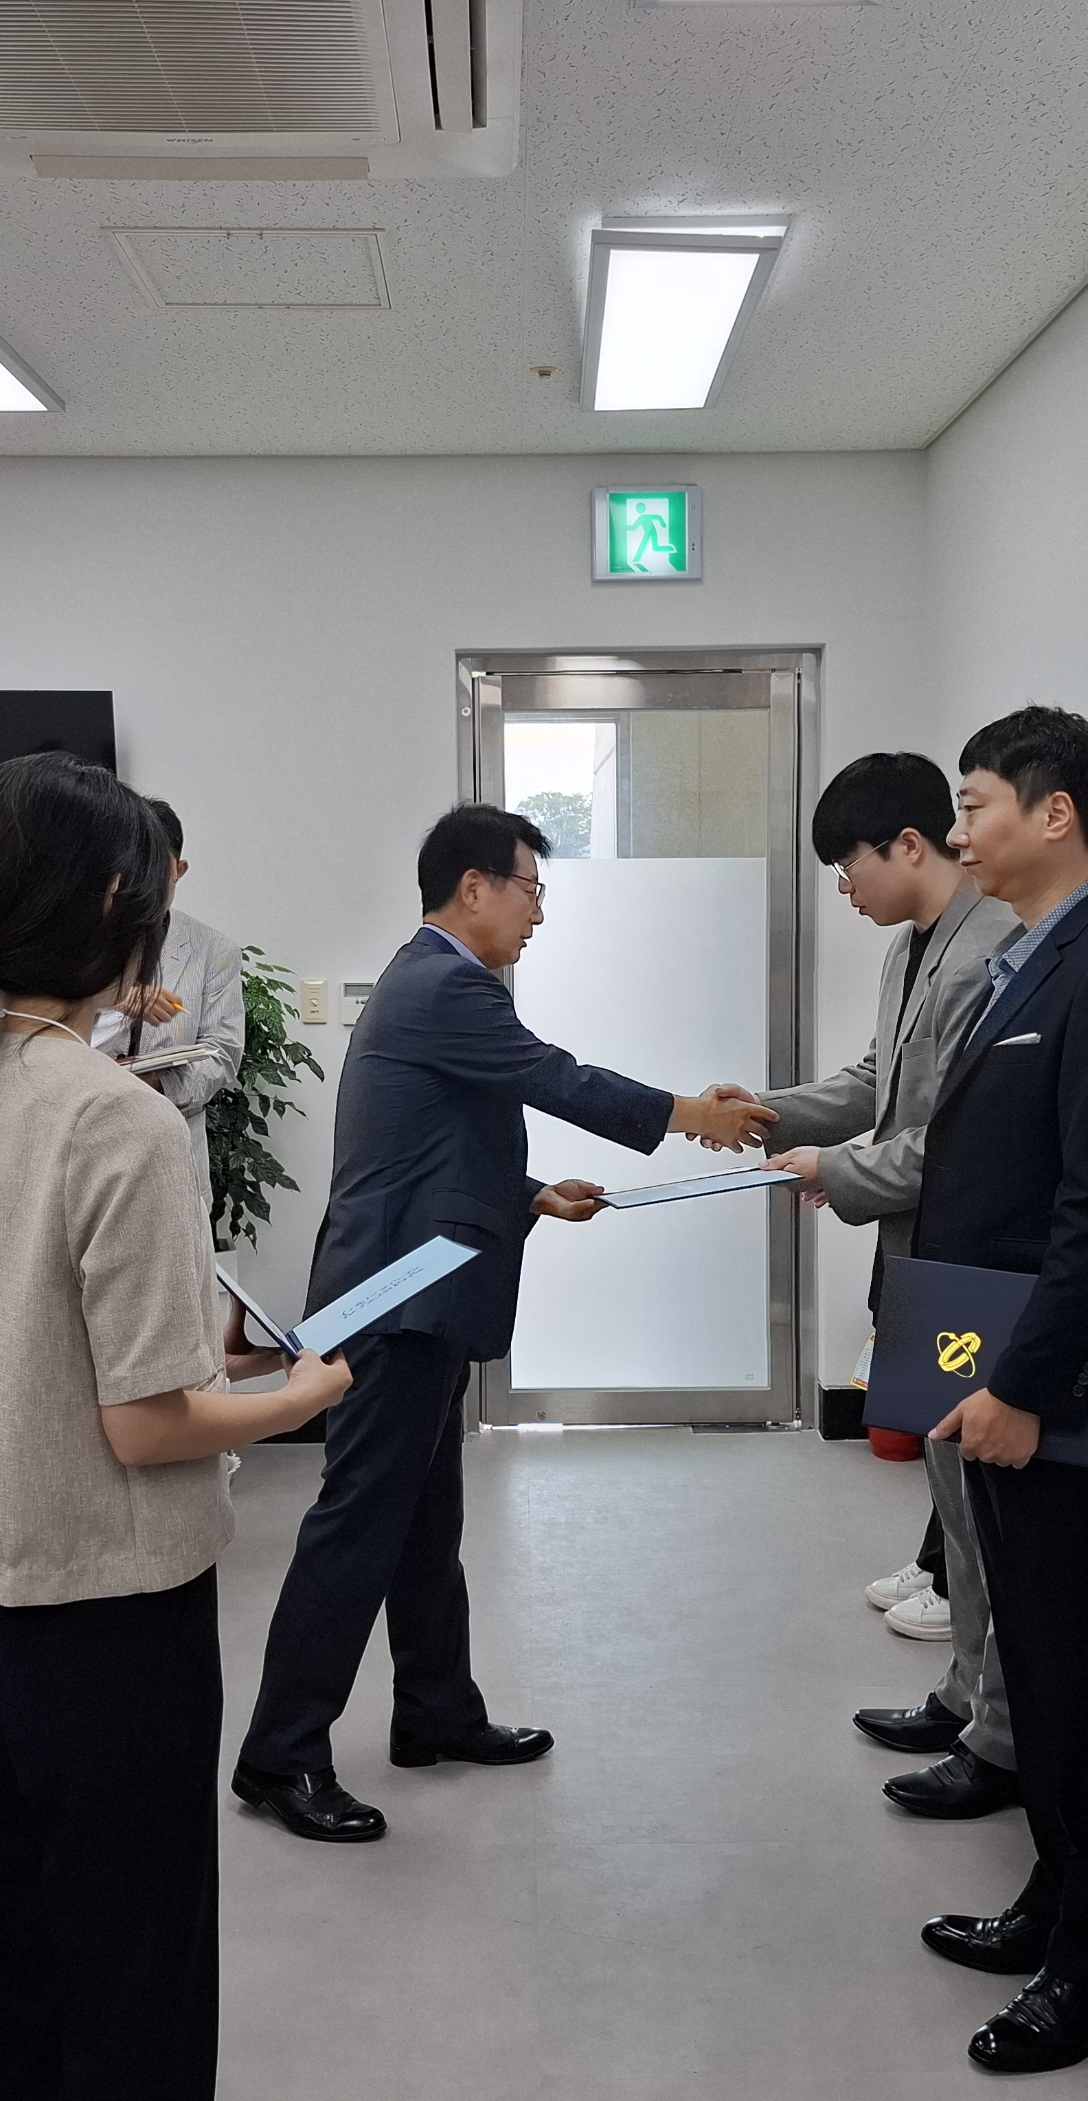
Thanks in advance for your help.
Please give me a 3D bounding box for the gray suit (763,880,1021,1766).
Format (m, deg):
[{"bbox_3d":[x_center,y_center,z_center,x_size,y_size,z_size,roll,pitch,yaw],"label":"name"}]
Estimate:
[{"bbox_3d":[0.599,0.441,3.054,0.480,1.430,0.500,-1,5,-6],"label":"gray suit"}]

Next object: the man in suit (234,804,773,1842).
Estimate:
[{"bbox_3d":[-0.072,0.419,3.080,0.900,1.648,0.520,0,5,-1],"label":"man in suit"}]

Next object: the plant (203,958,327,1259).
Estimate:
[{"bbox_3d":[-0.923,0.375,4.664,0.680,1.460,0.620,0,5,-1],"label":"plant"}]

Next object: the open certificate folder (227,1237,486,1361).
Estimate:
[{"bbox_3d":[-0.279,0.273,2.116,0.360,0.143,0.309,7,-3,-11],"label":"open certificate folder"}]

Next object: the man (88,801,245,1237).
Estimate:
[{"bbox_3d":[-0.869,0.299,4.135,0.480,1.705,0.360,-2,5,-15],"label":"man"}]

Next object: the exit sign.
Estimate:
[{"bbox_3d":[0.275,-1.362,4.930,0.289,0.243,0.050,0,5,-1],"label":"exit sign"}]

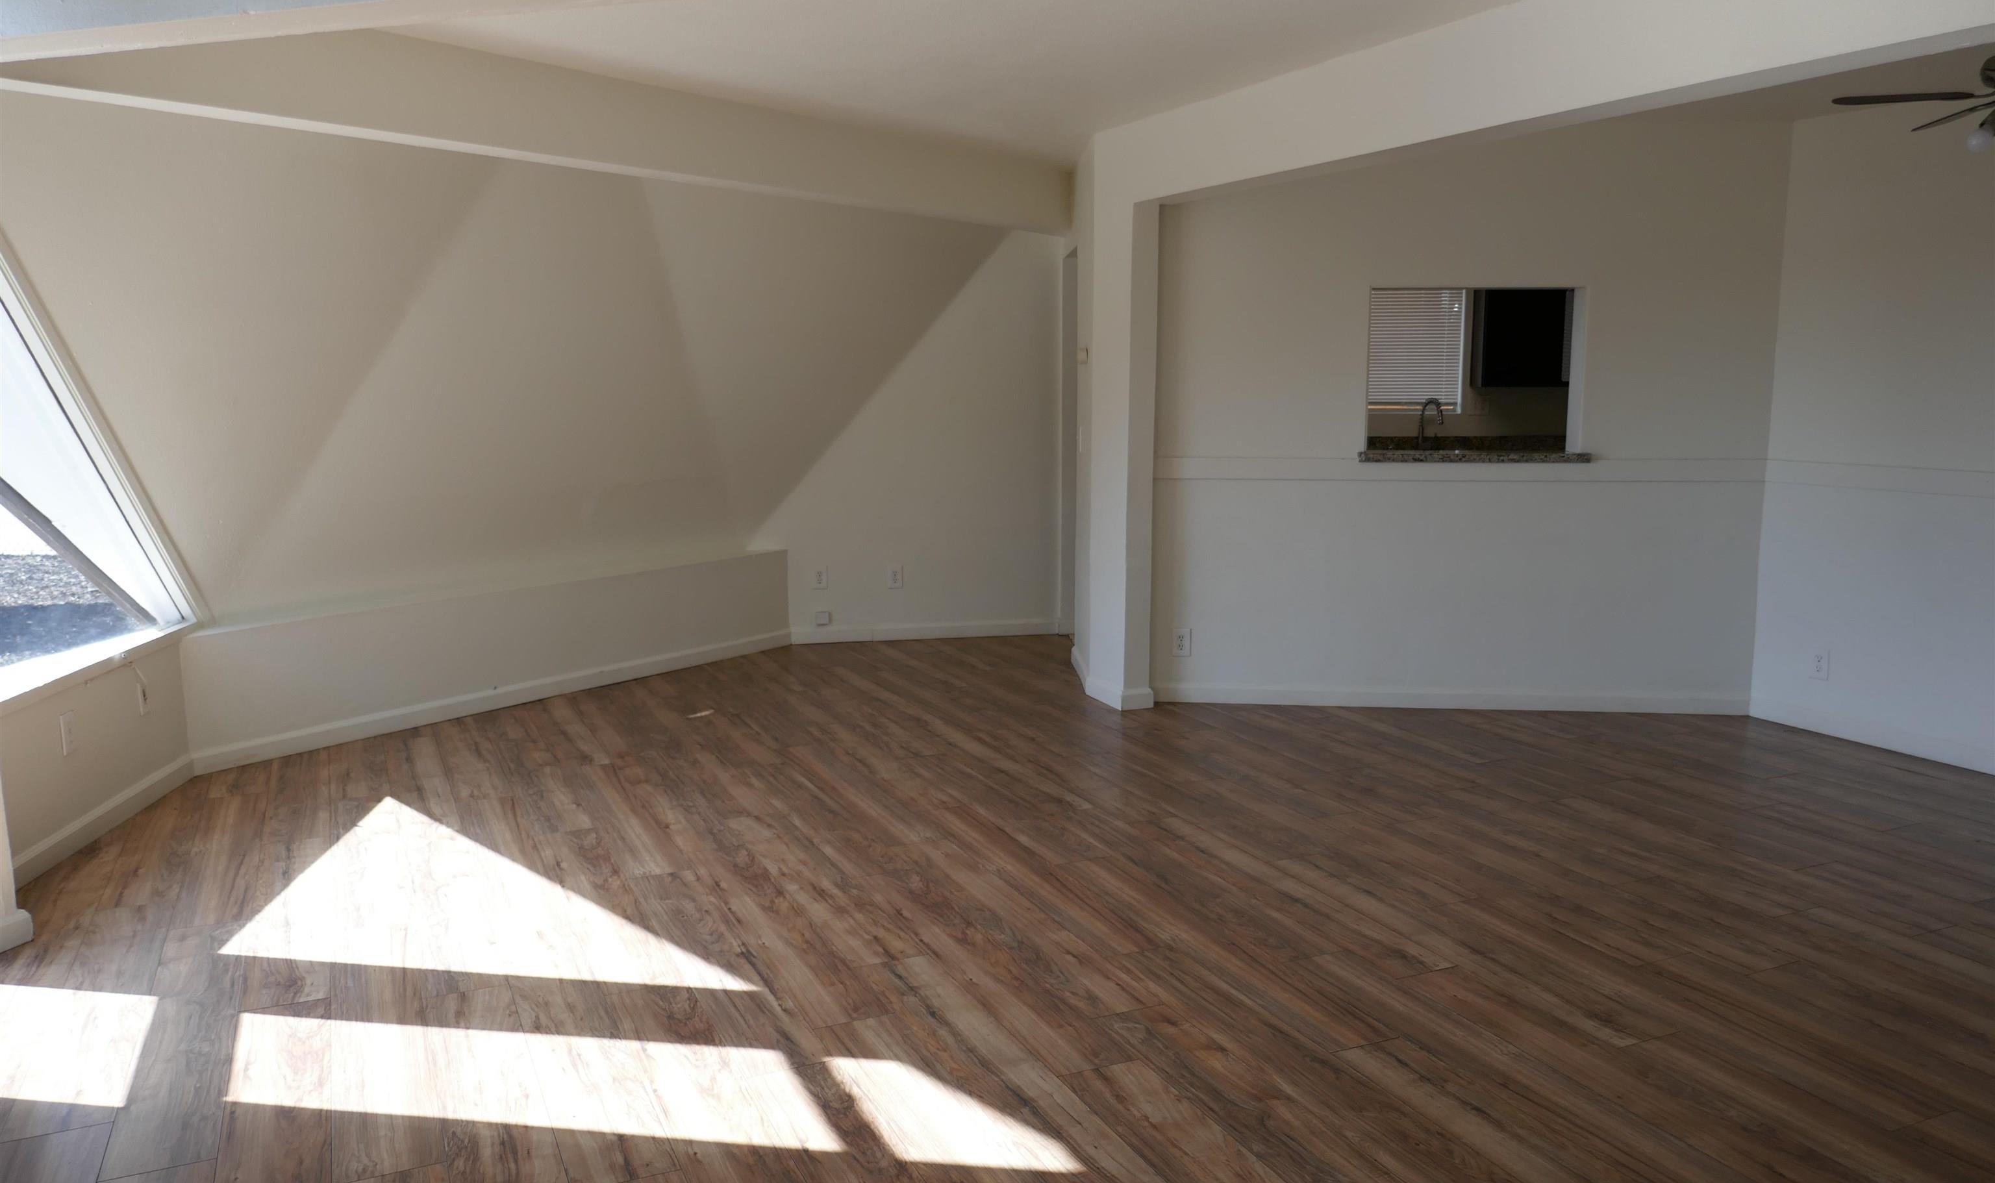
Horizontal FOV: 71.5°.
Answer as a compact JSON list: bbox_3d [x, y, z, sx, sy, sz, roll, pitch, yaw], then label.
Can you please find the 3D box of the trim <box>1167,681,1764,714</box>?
[{"bbox_3d":[1.869,0.449,5.832,2.469,0.083,0.016,1,9,6],"label":"trim"}]

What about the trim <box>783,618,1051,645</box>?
[{"bbox_3d":[-0.374,0.207,7.372,1.435,0.083,0.016,-2,9,-11],"label":"trim"}]

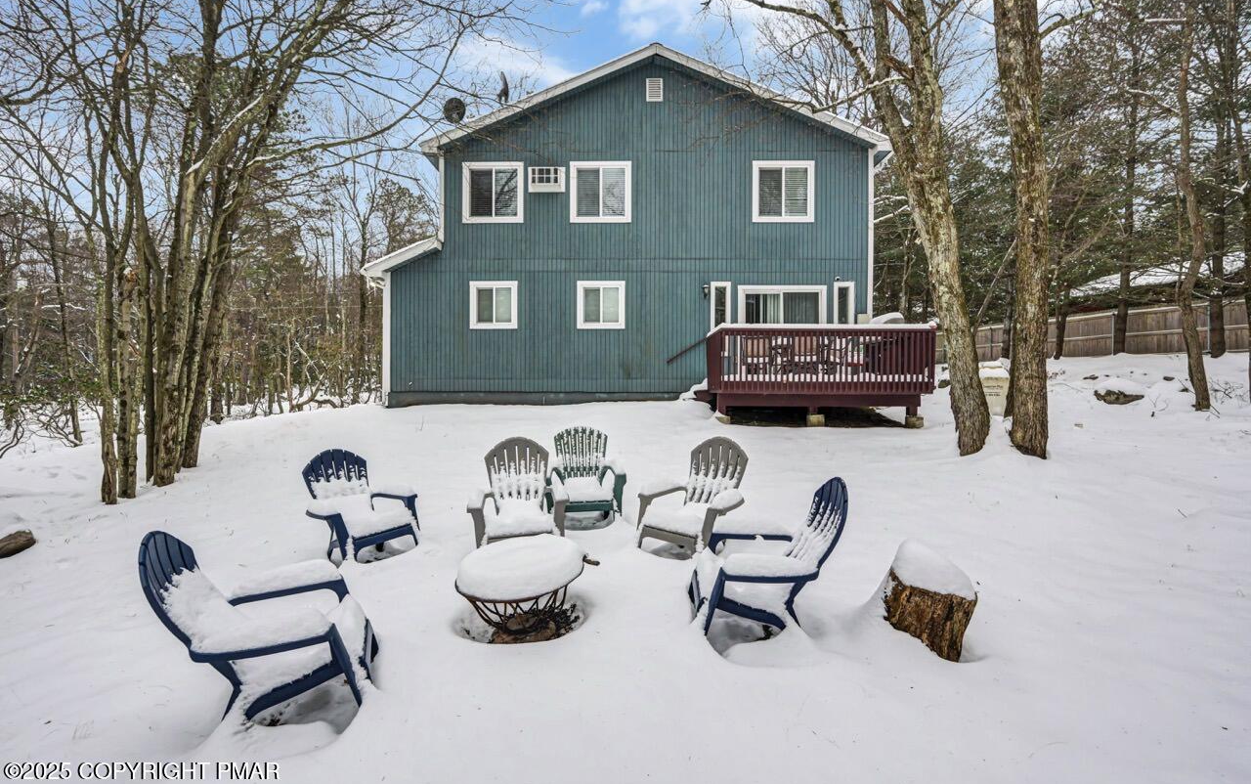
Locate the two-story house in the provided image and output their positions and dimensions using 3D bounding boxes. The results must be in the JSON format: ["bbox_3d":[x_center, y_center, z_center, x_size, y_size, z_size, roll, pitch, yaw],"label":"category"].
[{"bbox_3d":[0.163,-3.635,17.248,11.700,8.050,10.000,0,0,2],"label":"two-story house"}]

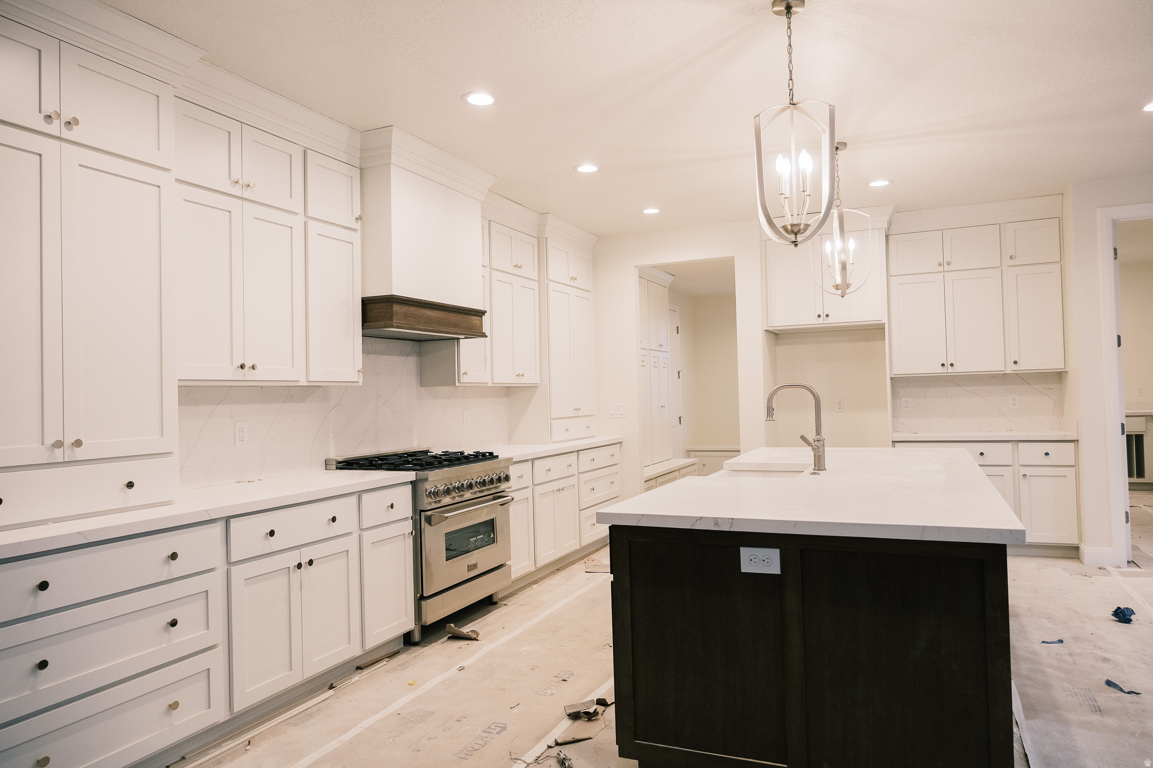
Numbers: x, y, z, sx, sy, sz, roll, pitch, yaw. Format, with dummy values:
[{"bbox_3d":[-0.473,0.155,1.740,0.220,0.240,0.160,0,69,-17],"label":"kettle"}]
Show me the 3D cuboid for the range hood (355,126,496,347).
[{"bbox_3d":[-1.004,-0.821,4.473,0.622,1.062,1.077,-2,-1,25],"label":"range hood"}]

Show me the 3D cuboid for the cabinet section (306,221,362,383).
[{"bbox_3d":[-1.393,-0.412,3.890,0.330,0.825,0.392,-2,-1,25],"label":"cabinet section"}]

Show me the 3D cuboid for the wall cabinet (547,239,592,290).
[{"bbox_3d":[-0.233,-1.005,6.441,0.395,0.353,0.907,-2,-1,25],"label":"wall cabinet"}]

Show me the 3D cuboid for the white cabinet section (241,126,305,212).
[{"bbox_3d":[-1.566,-0.999,3.536,0.310,0.342,0.353,-2,-1,25],"label":"white cabinet section"}]

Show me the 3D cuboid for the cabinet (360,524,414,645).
[{"bbox_3d":[-1.179,0.997,3.787,0.550,0.563,0.390,-2,-1,25],"label":"cabinet"}]

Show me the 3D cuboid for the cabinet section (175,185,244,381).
[{"bbox_3d":[-1.704,-0.420,3.200,0.310,0.820,0.357,-2,-1,25],"label":"cabinet section"}]

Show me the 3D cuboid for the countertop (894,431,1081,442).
[{"bbox_3d":[3.223,0.415,5.921,1.245,0.037,0.678,-2,-1,25],"label":"countertop"}]

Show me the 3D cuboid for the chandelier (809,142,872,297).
[{"bbox_3d":[1.551,-0.967,4.333,0.360,0.907,0.360,-2,-1,20],"label":"chandelier"}]

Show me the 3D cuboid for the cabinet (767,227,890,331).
[{"bbox_3d":[2.179,-0.854,6.426,0.954,0.757,0.641,-2,-1,25],"label":"cabinet"}]

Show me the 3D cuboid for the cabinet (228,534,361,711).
[{"bbox_3d":[-1.419,0.995,3.267,0.550,0.563,0.725,-2,-1,25],"label":"cabinet"}]

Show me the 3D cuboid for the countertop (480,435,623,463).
[{"bbox_3d":[-0.326,0.506,5.790,0.678,0.035,2.108,-2,-1,25],"label":"countertop"}]

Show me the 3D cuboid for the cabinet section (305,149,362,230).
[{"bbox_3d":[-1.397,-0.996,3.898,0.310,0.345,0.387,-2,-1,25],"label":"cabinet section"}]

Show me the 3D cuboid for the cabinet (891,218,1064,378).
[{"bbox_3d":[3.240,-0.672,6.029,1.240,1.175,0.330,-2,-1,25],"label":"cabinet"}]

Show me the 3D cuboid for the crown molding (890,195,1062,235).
[{"bbox_3d":[3.170,-1.353,5.926,1.251,0.167,0.109,-2,-1,25],"label":"crown molding"}]

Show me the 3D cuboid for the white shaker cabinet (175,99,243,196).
[{"bbox_3d":[-1.726,-0.995,3.213,0.330,0.350,0.358,-2,-1,25],"label":"white shaker cabinet"}]

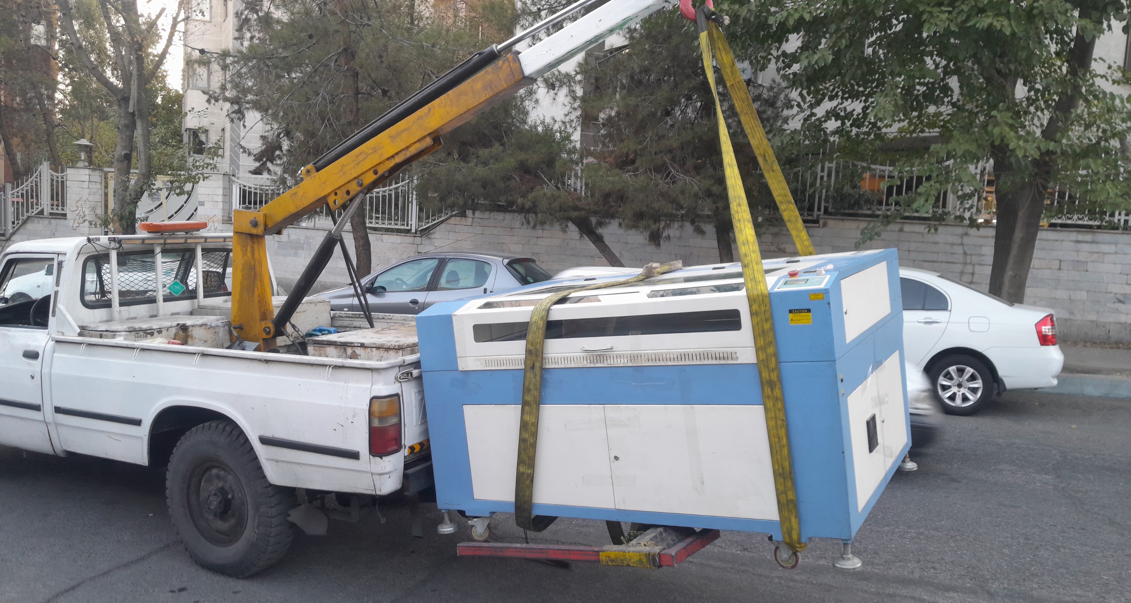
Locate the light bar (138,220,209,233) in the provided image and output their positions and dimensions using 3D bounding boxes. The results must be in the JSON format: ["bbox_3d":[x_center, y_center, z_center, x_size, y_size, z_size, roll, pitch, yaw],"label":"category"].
[{"bbox_3d":[-2.408,-0.459,5.420,0.190,0.075,0.360,2,6,30],"label":"light bar"}]

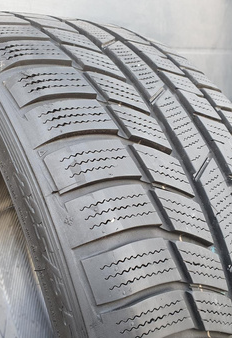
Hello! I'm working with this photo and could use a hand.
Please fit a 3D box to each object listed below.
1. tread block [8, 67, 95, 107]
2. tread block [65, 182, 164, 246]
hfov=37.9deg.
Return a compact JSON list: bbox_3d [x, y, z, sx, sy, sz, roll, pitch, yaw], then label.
[{"bbox_3d":[-0.043,-0.052,0.219,0.052,0.009,0.034,-21,61,-27],"label":"tread block"},{"bbox_3d":[-0.002,0.025,0.190,0.054,0.027,0.009,-10,-16,-24],"label":"tread block"}]

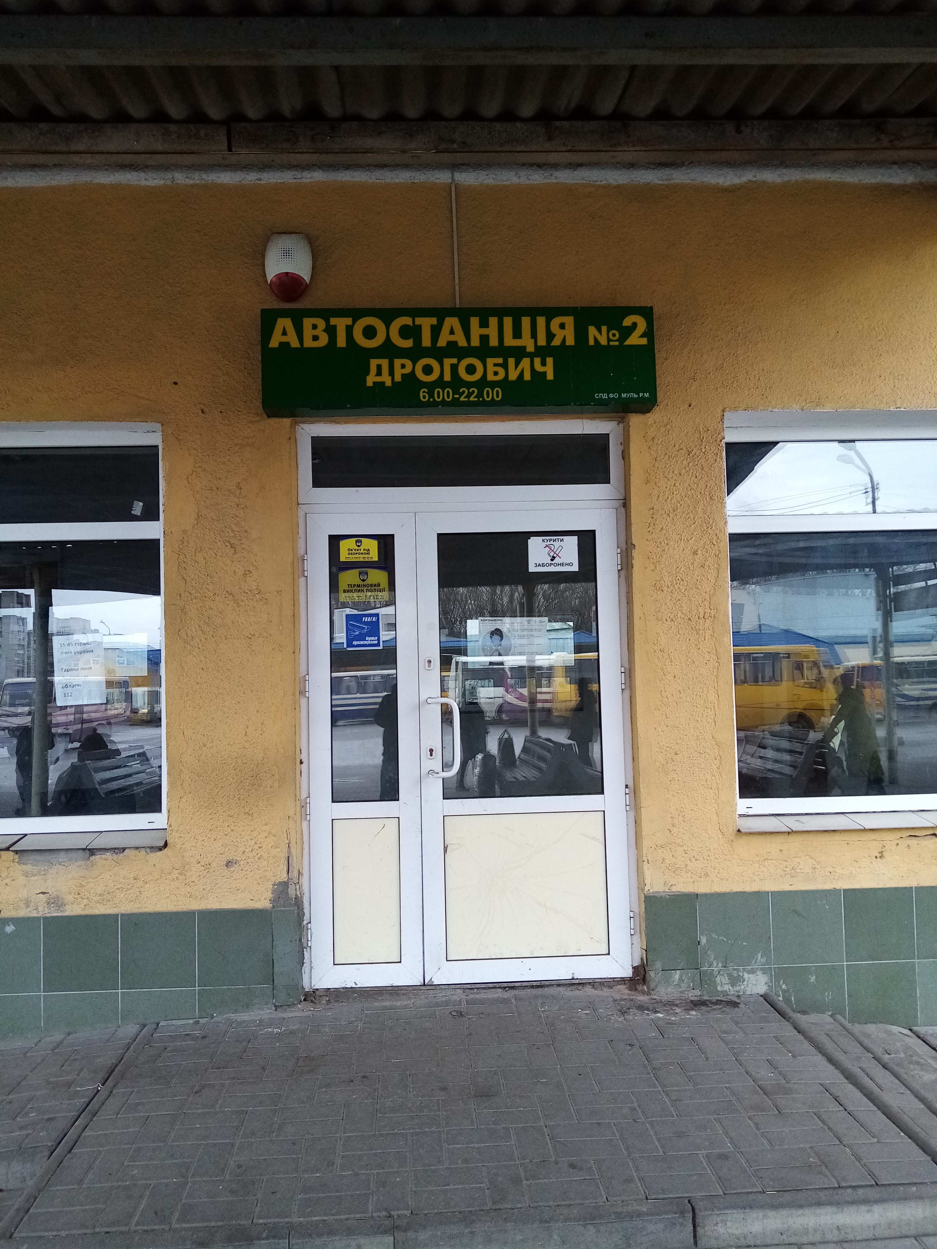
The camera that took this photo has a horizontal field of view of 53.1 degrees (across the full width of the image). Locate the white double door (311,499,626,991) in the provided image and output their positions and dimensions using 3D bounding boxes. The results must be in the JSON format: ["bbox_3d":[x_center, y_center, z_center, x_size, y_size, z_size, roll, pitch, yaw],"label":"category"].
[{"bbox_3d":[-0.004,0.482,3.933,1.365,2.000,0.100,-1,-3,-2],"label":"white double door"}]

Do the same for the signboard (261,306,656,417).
[{"bbox_3d":[-0.035,-1.075,3.838,1.585,0.400,0.126,-1,-3,-2],"label":"signboard"}]

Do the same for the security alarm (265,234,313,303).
[{"bbox_3d":[-0.739,-1.471,3.856,0.195,0.275,0.085,-1,-3,-2],"label":"security alarm"}]

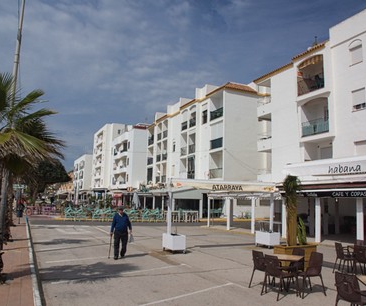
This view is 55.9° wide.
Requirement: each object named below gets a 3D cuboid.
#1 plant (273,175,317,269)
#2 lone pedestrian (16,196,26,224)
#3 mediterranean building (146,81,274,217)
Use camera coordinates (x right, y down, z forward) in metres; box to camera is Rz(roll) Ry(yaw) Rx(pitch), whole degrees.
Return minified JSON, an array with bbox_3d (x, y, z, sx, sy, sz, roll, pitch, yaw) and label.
[{"bbox_3d":[3.288,2.025,10.224,1.294,2.700,0.600,6,-9,-27],"label":"plant"},{"bbox_3d":[-9.989,3.555,21.289,0.530,1.690,0.400,5,-9,-24],"label":"lone pedestrian"},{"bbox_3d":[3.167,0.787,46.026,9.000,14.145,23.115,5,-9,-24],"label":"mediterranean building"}]

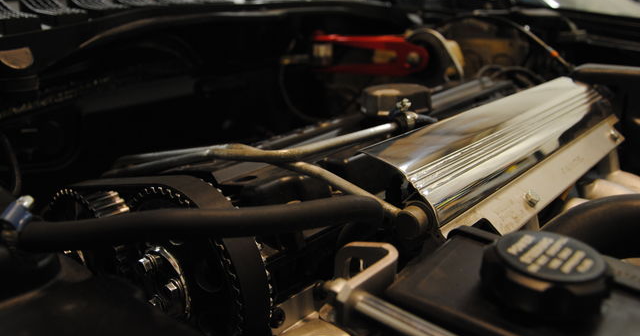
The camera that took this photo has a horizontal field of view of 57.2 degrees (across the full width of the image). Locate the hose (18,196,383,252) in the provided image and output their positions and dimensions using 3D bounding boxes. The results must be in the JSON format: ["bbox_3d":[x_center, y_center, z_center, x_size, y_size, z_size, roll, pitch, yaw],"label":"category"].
[{"bbox_3d":[-0.070,0.035,0.352,0.218,0.027,0.022,-5,20,0],"label":"hose"}]

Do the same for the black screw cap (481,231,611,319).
[{"bbox_3d":[0.121,0.056,0.316,0.065,0.022,0.065,3,20,-1],"label":"black screw cap"}]

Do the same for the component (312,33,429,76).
[{"bbox_3d":[0.081,-0.181,0.925,0.195,0.053,0.057,14,22,33],"label":"component"}]

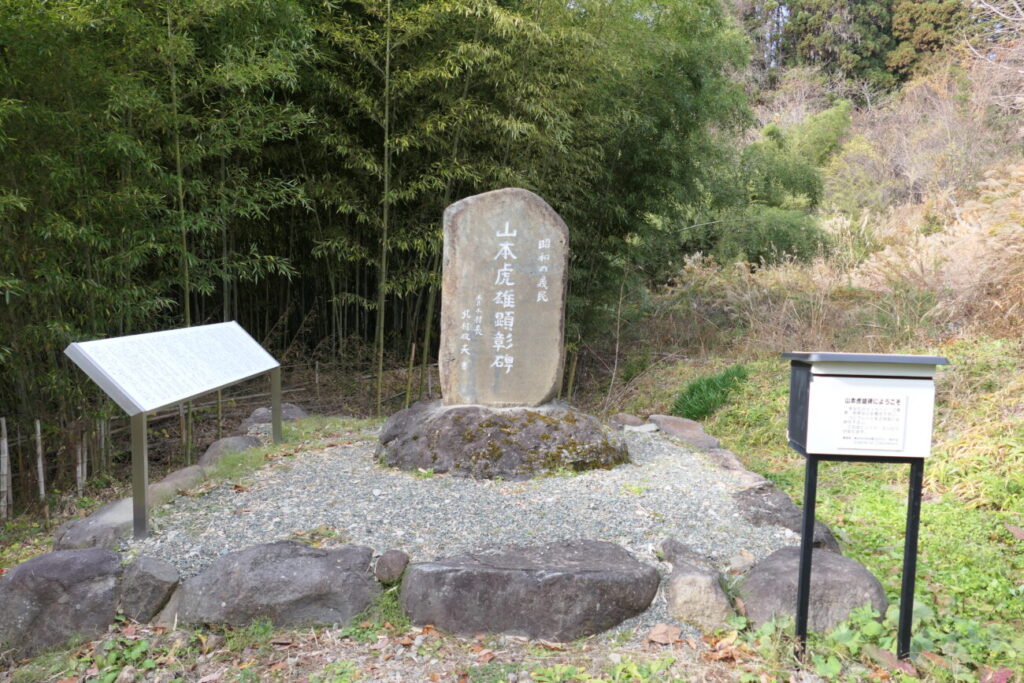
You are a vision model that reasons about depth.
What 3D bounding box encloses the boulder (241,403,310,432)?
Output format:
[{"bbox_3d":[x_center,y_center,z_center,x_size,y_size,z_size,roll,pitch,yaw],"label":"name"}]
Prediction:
[{"bbox_3d":[-2.304,0.745,7.040,0.620,0.290,0.500,-1,5,-20],"label":"boulder"}]

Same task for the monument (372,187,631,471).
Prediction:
[{"bbox_3d":[-0.049,-0.145,5.558,1.950,2.100,1.350,0,5,0],"label":"monument"}]

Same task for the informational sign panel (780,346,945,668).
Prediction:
[{"bbox_3d":[1.427,0.666,2.947,0.540,1.265,0.360,1,5,4],"label":"informational sign panel"}]

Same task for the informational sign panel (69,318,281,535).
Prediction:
[{"bbox_3d":[-2.109,0.444,4.763,0.396,1.041,2.035,0,5,2],"label":"informational sign panel"}]

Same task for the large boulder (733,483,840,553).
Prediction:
[{"bbox_3d":[1.595,1.032,4.102,0.430,0.240,0.880,-1,5,-12],"label":"large boulder"}]

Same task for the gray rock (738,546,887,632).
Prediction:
[{"bbox_3d":[1.404,1.118,3.377,0.660,0.290,0.480,0,5,0],"label":"gray rock"}]

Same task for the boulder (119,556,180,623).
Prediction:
[{"bbox_3d":[-1.706,1.140,3.340,0.270,0.220,0.330,-1,5,-10],"label":"boulder"}]

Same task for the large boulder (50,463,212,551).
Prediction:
[{"bbox_3d":[-2.225,0.989,4.432,0.500,0.230,1.250,1,5,8],"label":"large boulder"}]

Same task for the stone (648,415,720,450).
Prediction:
[{"bbox_3d":[1.546,0.842,6.314,0.420,0.160,1.000,-1,5,-15],"label":"stone"}]

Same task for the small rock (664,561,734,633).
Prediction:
[{"bbox_3d":[0.844,1.157,3.240,0.290,0.230,0.360,-1,5,-15],"label":"small rock"}]

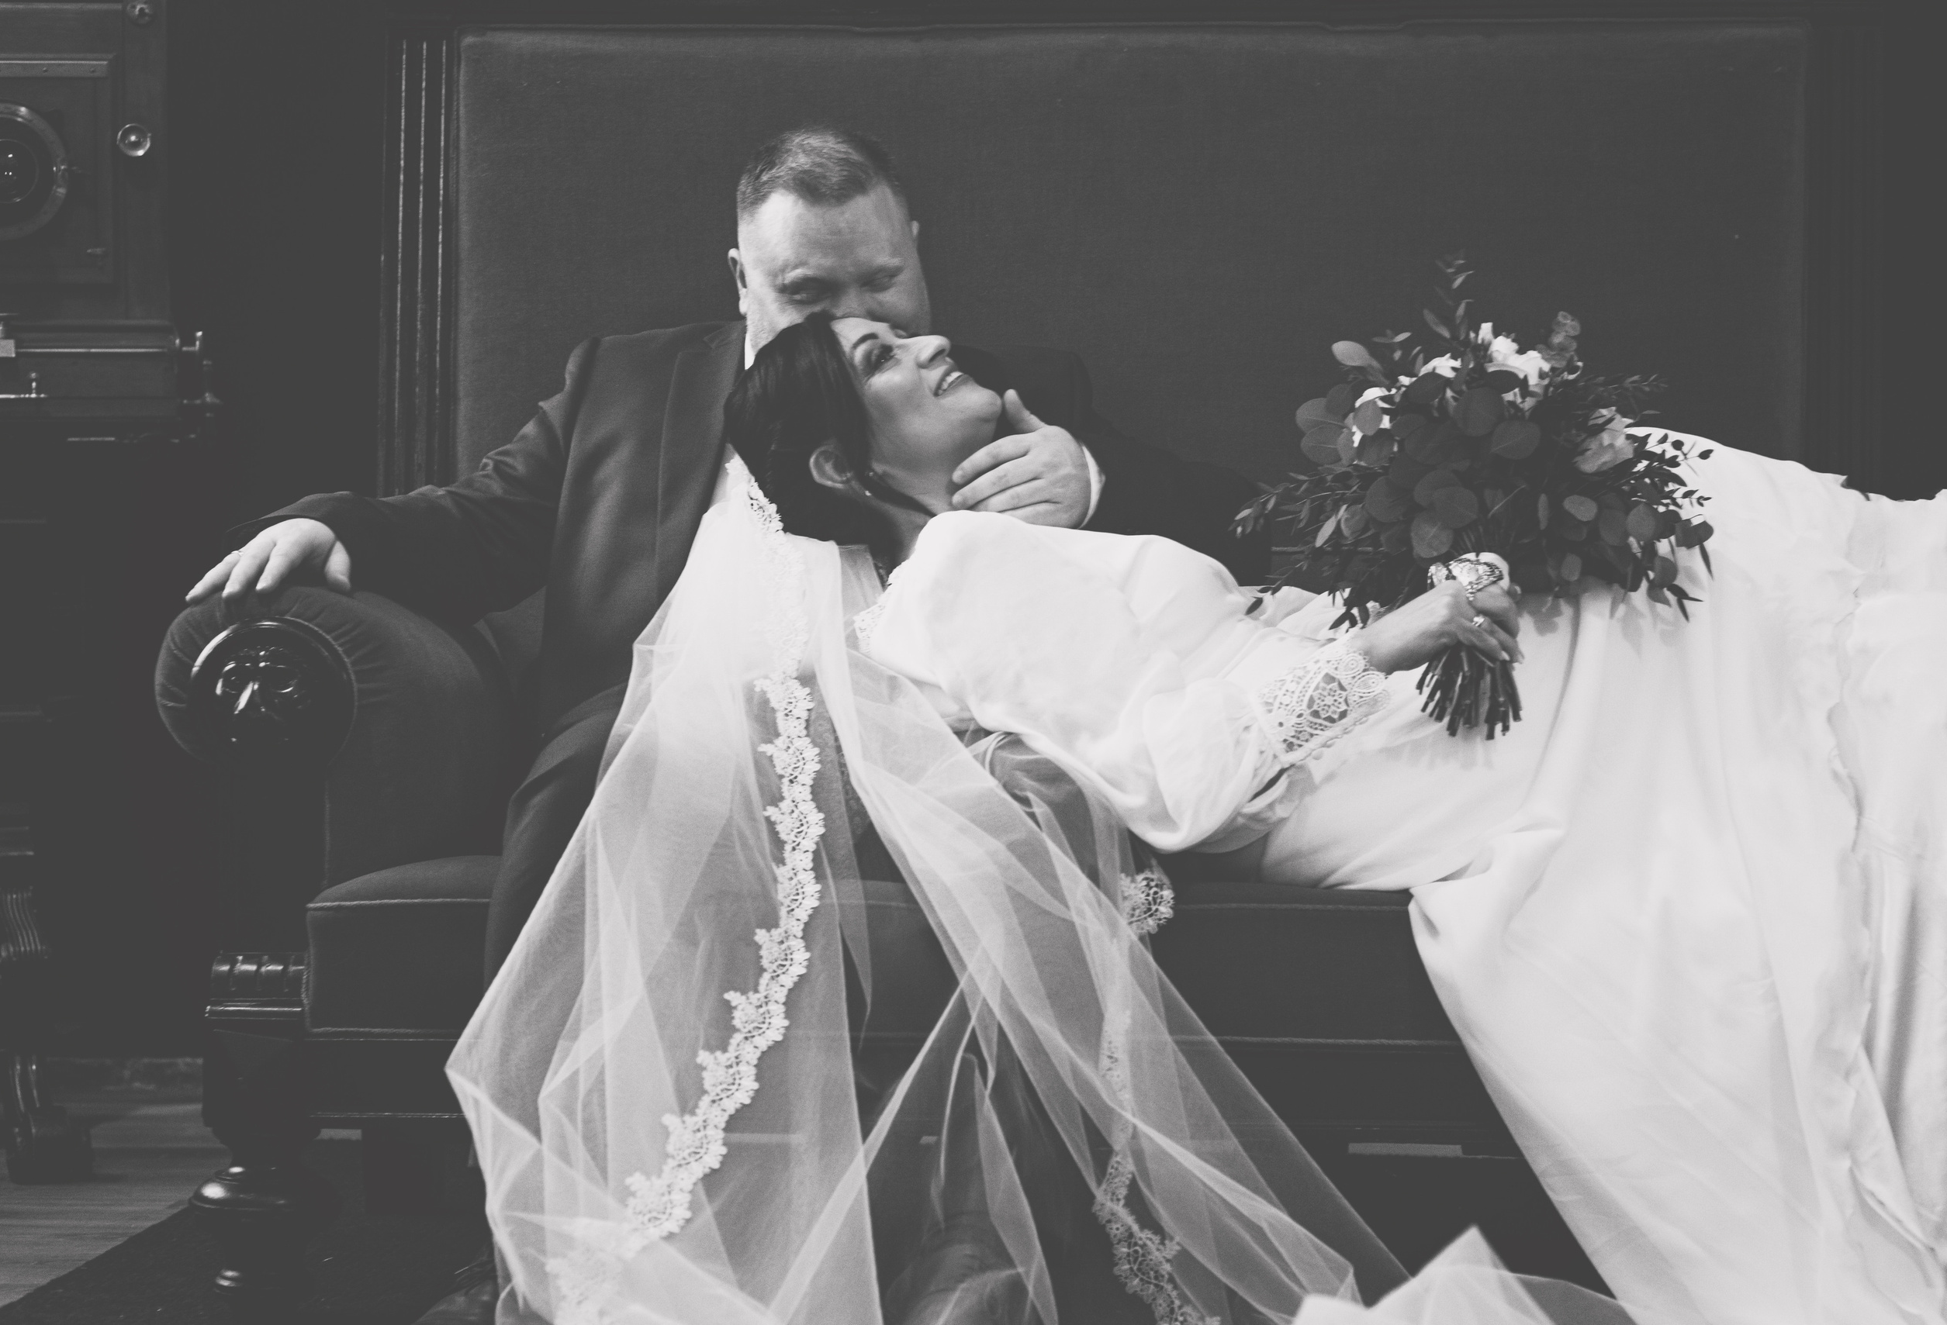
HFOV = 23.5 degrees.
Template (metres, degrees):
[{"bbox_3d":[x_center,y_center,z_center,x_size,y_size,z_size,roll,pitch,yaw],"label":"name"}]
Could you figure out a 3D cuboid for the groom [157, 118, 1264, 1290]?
[{"bbox_3d":[-0.220,0.045,4.370,0.990,1.140,0.920,0,1,-1],"label":"groom"}]

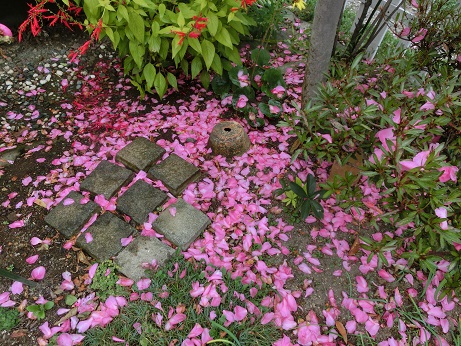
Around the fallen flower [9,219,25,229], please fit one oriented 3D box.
[{"bbox_3d":[-0.868,0.208,1.354,0.059,0.014,0.035,-12,48,-10],"label":"fallen flower"}]

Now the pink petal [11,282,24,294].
[{"bbox_3d":[-0.751,0.406,1.173,0.048,0.012,0.043,6,48,7],"label":"pink petal"}]

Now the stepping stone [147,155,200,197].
[{"bbox_3d":[-0.254,0.009,1.523,0.160,0.045,0.160,28,54,24],"label":"stepping stone"}]

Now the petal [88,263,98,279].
[{"bbox_3d":[-0.504,0.357,1.212,0.027,0.014,0.058,2,48,3],"label":"petal"}]

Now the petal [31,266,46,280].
[{"bbox_3d":[-0.696,0.361,1.208,0.046,0.020,0.047,-2,48,-1],"label":"petal"}]

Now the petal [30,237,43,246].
[{"bbox_3d":[-0.762,0.267,1.301,0.046,0.012,0.031,30,54,25],"label":"petal"}]

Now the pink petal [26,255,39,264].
[{"bbox_3d":[-0.743,0.325,1.247,0.043,0.012,0.033,-15,49,-12],"label":"pink petal"}]

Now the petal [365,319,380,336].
[{"bbox_3d":[0.454,0.494,1.069,0.046,0.018,0.054,0,48,1],"label":"petal"}]

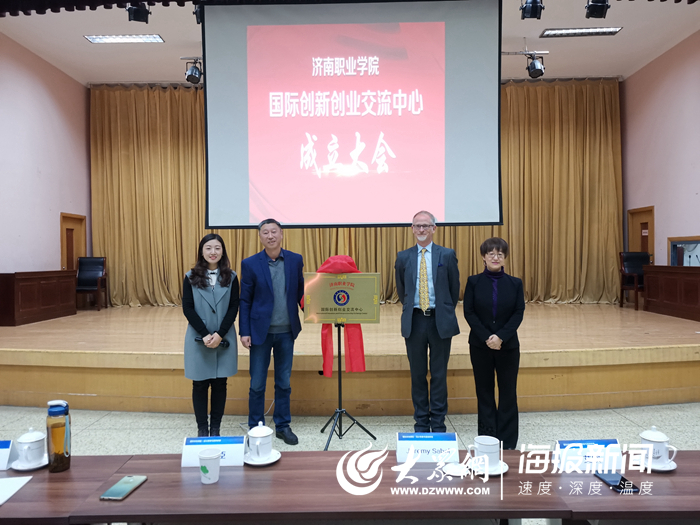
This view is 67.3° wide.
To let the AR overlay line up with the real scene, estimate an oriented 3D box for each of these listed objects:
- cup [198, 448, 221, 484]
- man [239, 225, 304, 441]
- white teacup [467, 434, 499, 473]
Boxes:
[{"bbox_3d":[-0.448,0.655,1.680,0.071,0.091,0.071,-1,1,0],"label":"cup"},{"bbox_3d":[-0.622,0.536,4.190,0.500,1.765,0.320,-1,1,-7],"label":"man"},{"bbox_3d":[0.442,0.633,1.728,0.110,0.100,0.083,-1,1,-32],"label":"white teacup"}]

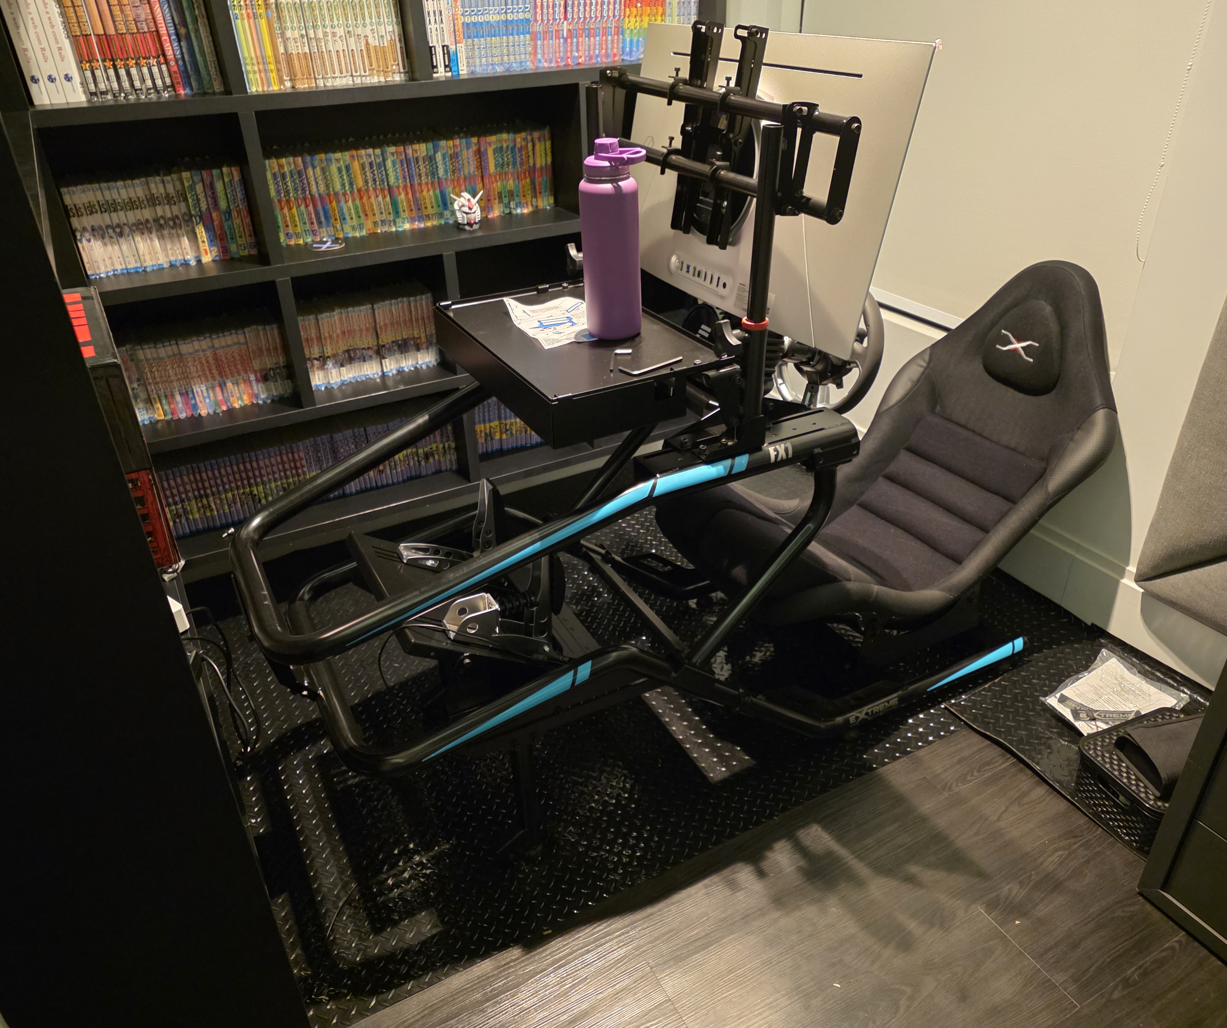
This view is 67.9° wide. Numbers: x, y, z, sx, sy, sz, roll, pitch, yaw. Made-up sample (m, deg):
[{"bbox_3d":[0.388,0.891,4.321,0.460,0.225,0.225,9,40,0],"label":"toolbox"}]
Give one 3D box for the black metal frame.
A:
[{"bbox_3d":[0.088,-0.151,1.625,1.495,1.268,0.640,-17,33,-23],"label":"black metal frame"}]

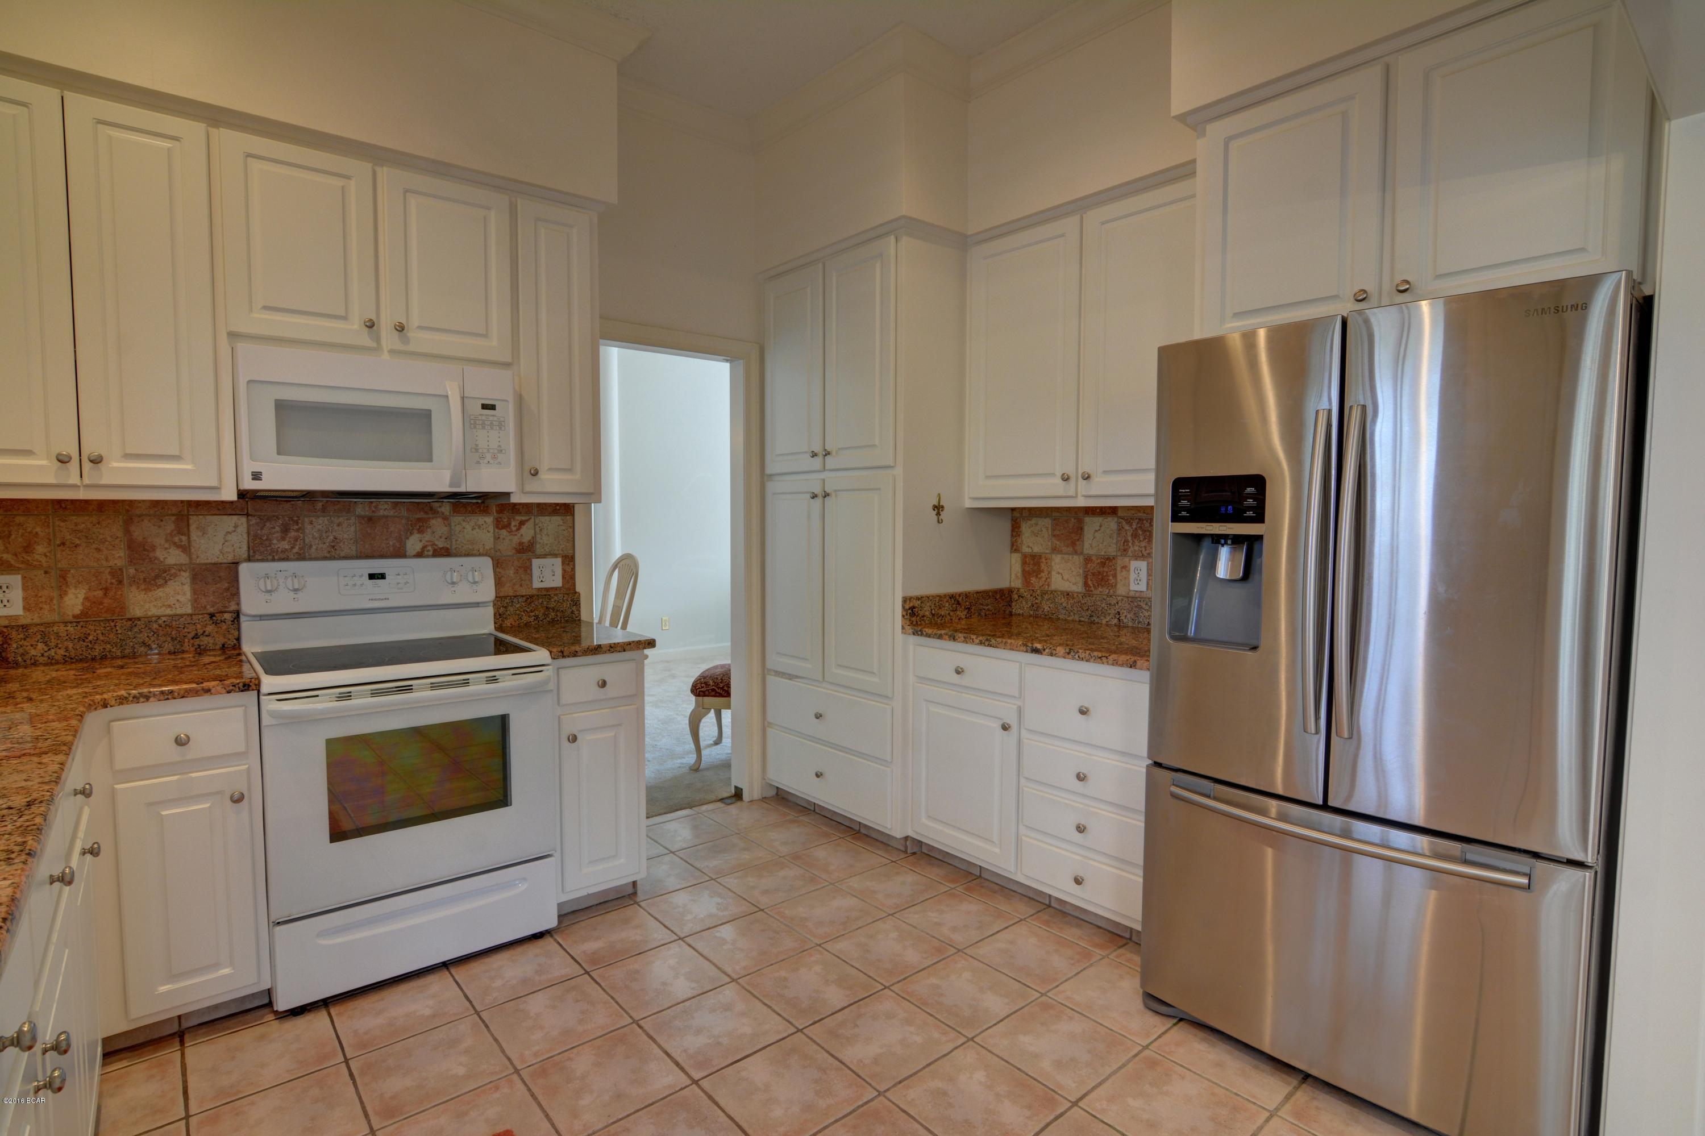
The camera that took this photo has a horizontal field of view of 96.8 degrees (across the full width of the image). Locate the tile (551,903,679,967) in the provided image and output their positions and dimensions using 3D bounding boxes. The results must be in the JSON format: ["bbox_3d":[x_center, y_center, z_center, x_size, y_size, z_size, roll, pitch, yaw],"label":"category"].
[{"bbox_3d":[-0.781,1.218,2.498,0.305,0.012,0.305,-3,4,-41],"label":"tile"}]

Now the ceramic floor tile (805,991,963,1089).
[{"bbox_3d":[0.084,1.236,1.996,0.302,0.010,0.302,-2,4,-41],"label":"ceramic floor tile"}]

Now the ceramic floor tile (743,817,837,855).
[{"bbox_3d":[-0.270,1.173,3.299,0.305,0.012,0.305,-3,4,-41],"label":"ceramic floor tile"}]

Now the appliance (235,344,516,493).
[{"bbox_3d":[-1.585,-0.456,2.547,0.751,0.416,0.404,-3,5,-41],"label":"appliance"}]

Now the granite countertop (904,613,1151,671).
[{"bbox_3d":[0.812,0.266,2.876,0.695,0.035,1.058,-3,4,-43],"label":"granite countertop"}]

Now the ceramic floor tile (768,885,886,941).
[{"bbox_3d":[-0.090,1.209,2.648,0.305,0.012,0.305,-3,4,-41],"label":"ceramic floor tile"}]

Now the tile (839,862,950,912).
[{"bbox_3d":[0.149,1.193,2.831,0.300,0.012,0.300,-3,5,-40],"label":"tile"}]

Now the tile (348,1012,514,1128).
[{"bbox_3d":[-1.059,1.258,1.904,0.300,0.012,0.300,-3,5,-40],"label":"tile"}]

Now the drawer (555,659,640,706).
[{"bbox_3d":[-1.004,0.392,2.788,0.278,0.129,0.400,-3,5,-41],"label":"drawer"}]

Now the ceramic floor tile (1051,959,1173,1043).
[{"bbox_3d":[0.773,1.230,2.157,0.302,0.010,0.302,-3,4,-41],"label":"ceramic floor tile"}]

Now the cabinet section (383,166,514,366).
[{"bbox_3d":[-1.431,-1.003,2.663,0.370,0.563,0.310,-2,4,-35],"label":"cabinet section"}]

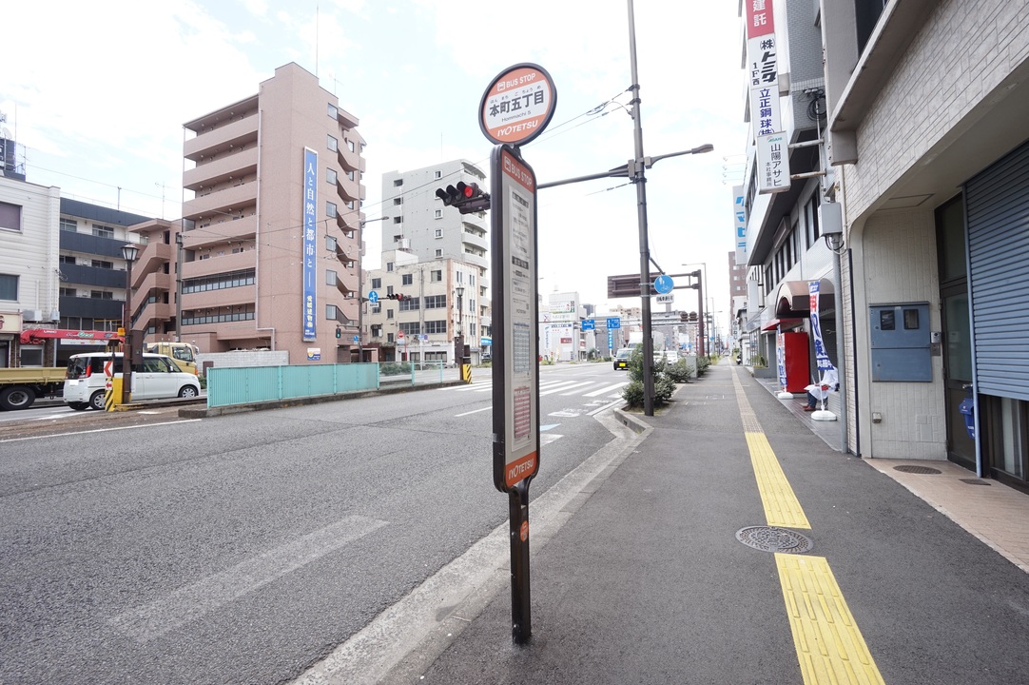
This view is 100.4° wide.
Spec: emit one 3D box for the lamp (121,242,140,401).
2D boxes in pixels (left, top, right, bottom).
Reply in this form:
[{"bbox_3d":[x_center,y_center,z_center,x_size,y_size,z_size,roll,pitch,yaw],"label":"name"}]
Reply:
[{"bbox_3d":[-11.869,-0.588,13.174,0.440,4.930,0.440,-2,-2,25],"label":"lamp"}]

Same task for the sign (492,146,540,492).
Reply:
[{"bbox_3d":[0.008,-0.119,2.207,0.074,1.690,0.410,-2,-2,25],"label":"sign"}]

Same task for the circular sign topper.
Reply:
[{"bbox_3d":[0.011,-1.234,2.230,0.410,0.420,0.060,-2,-2,25],"label":"circular sign topper"}]

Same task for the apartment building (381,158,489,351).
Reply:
[{"bbox_3d":[-12.351,-11.334,69.095,15.800,30.161,8.000,-2,-2,25],"label":"apartment building"}]

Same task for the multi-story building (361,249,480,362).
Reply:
[{"bbox_3d":[-13.432,-4.667,62.361,15.300,16.470,7.300,-2,-2,25],"label":"multi-story building"}]

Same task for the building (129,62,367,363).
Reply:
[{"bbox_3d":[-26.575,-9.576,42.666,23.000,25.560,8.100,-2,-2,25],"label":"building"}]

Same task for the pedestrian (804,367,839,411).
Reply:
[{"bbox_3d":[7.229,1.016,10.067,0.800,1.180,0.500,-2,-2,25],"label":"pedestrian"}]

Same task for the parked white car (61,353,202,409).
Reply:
[{"bbox_3d":[-12.981,1.273,14.824,1.475,1.735,3.395,-2,-2,25],"label":"parked white car"}]

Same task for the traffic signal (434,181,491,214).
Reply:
[{"bbox_3d":[-1.523,-4.072,11.927,1.200,0.420,0.450,-2,-2,25],"label":"traffic signal"}]

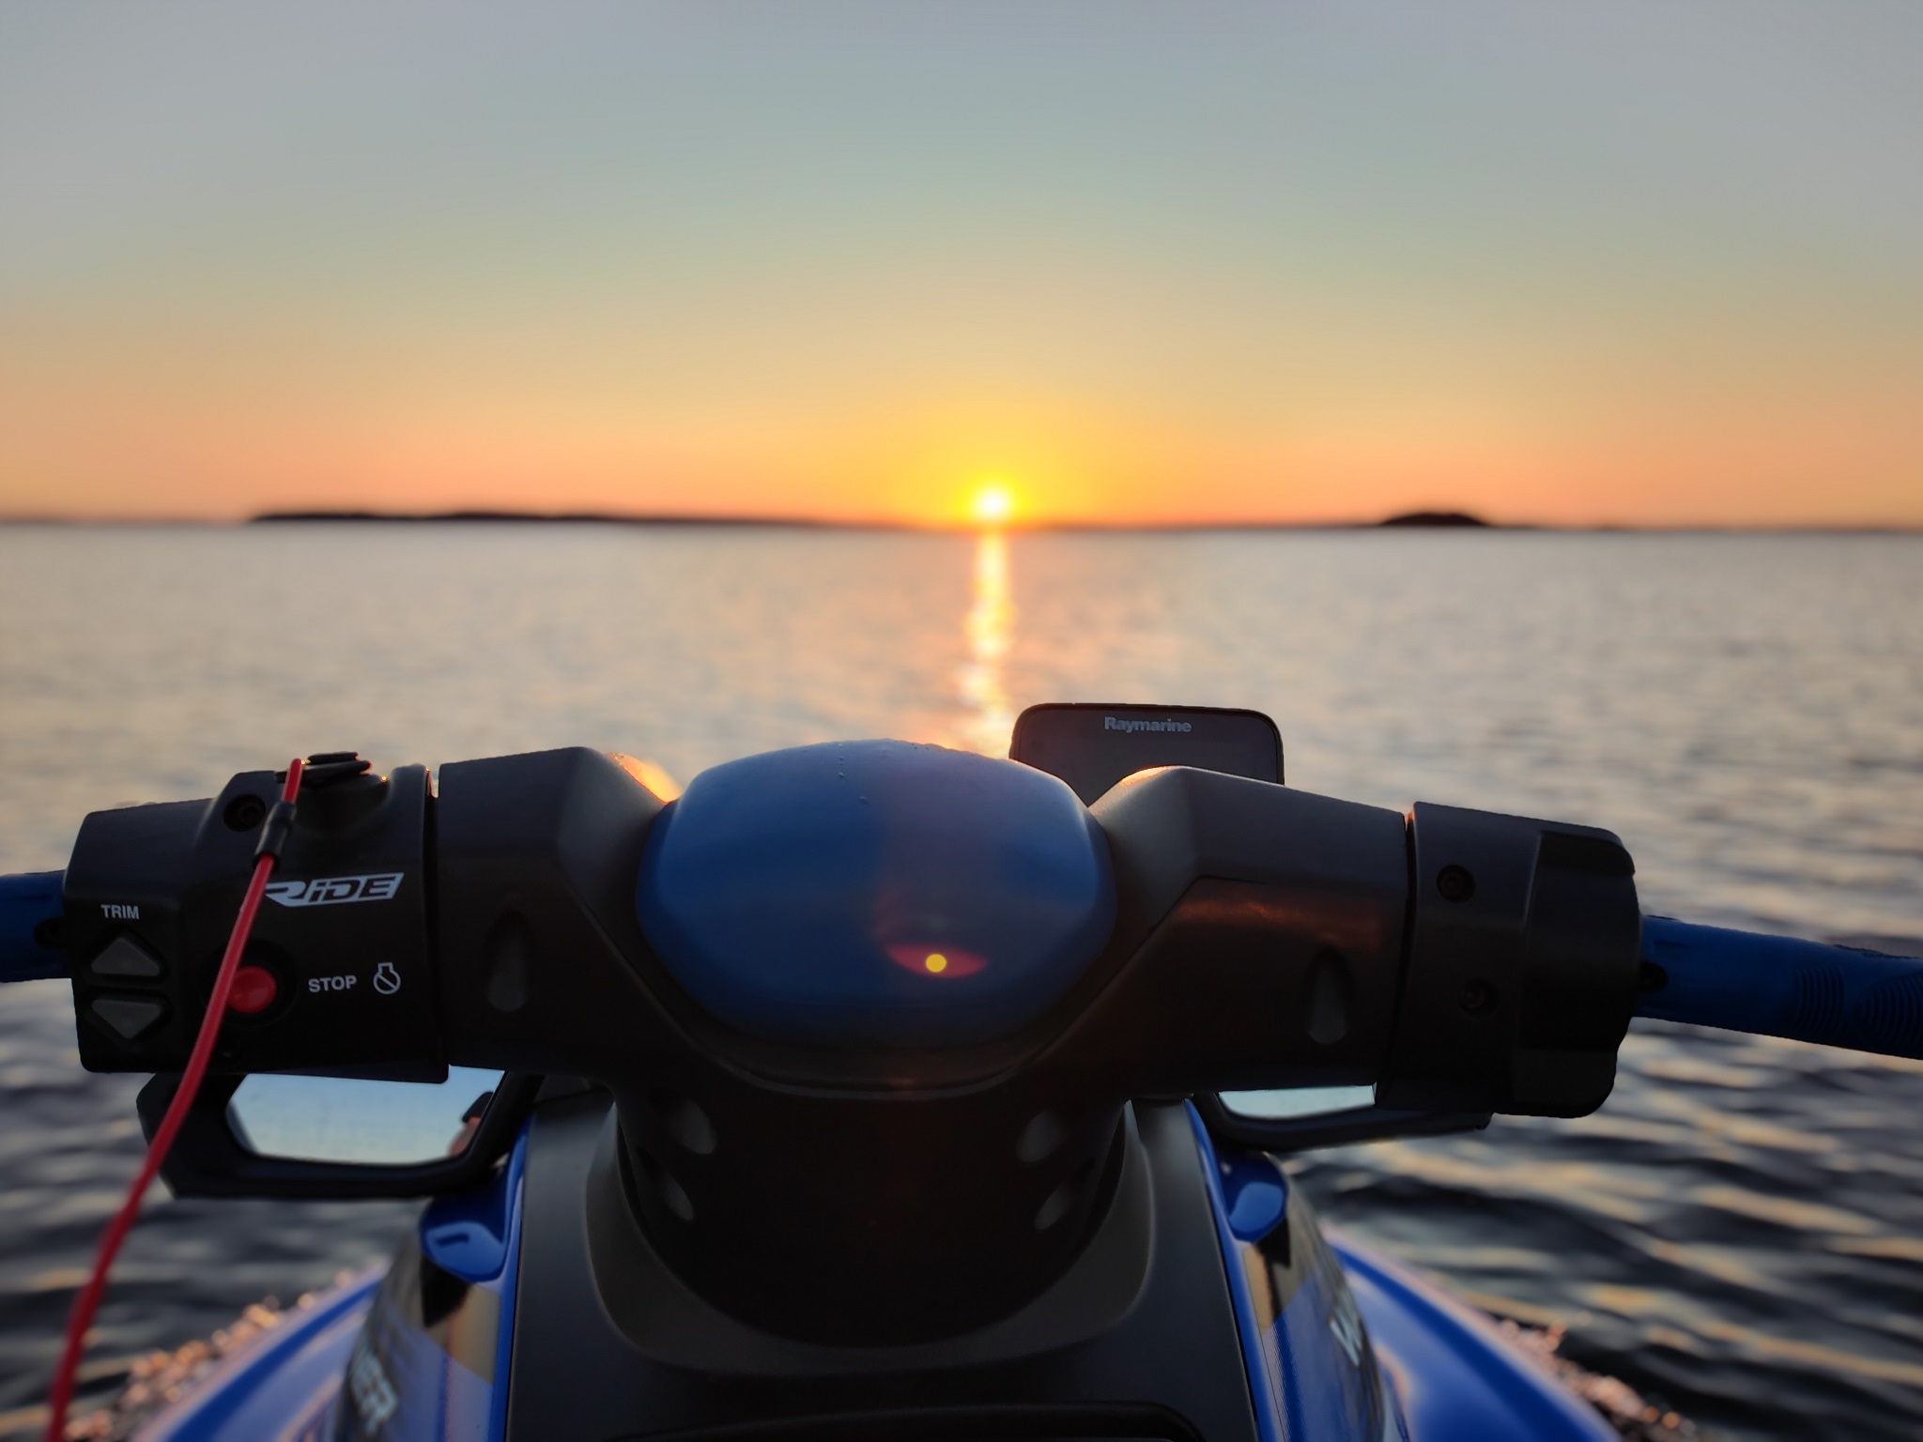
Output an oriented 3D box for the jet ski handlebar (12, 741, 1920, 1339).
[{"bbox_3d":[-0.026,0.110,0.535,0.770,0.220,0.230,1,7,-3],"label":"jet ski handlebar"}]

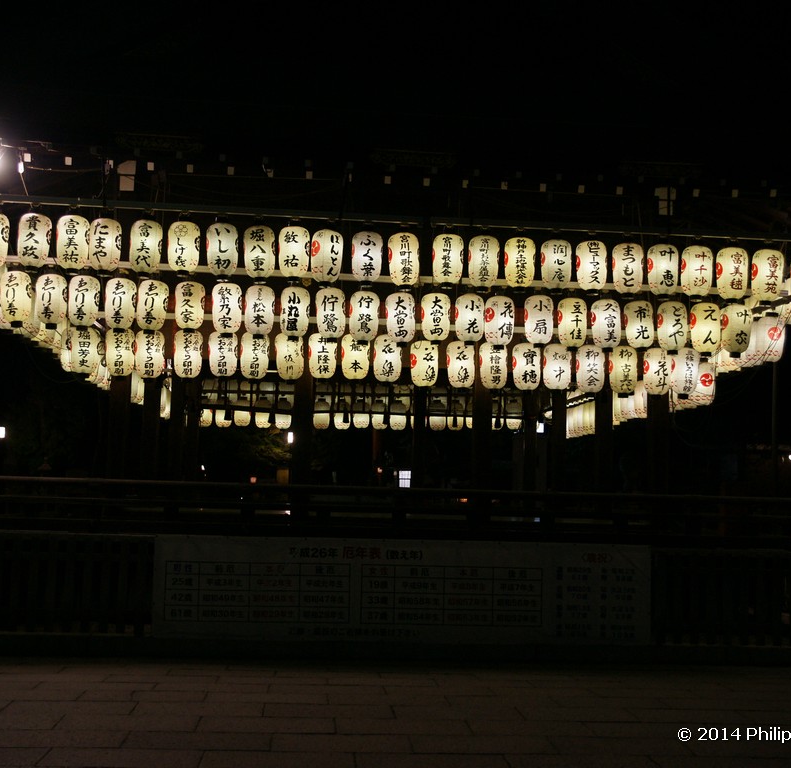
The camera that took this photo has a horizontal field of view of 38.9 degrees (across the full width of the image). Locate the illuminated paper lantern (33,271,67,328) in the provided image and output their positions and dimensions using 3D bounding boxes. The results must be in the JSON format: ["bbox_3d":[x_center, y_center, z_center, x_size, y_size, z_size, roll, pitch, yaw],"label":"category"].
[{"bbox_3d":[-3.900,-0.959,12.707,0.350,0.620,0.350,2,-6,-5],"label":"illuminated paper lantern"}]

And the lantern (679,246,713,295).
[{"bbox_3d":[3.170,-1.191,11.749,0.335,0.585,0.335,2,-5,-4],"label":"lantern"}]

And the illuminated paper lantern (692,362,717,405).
[{"bbox_3d":[3.841,-0.009,13.980,0.330,0.560,0.330,2,-6,-4],"label":"illuminated paper lantern"}]

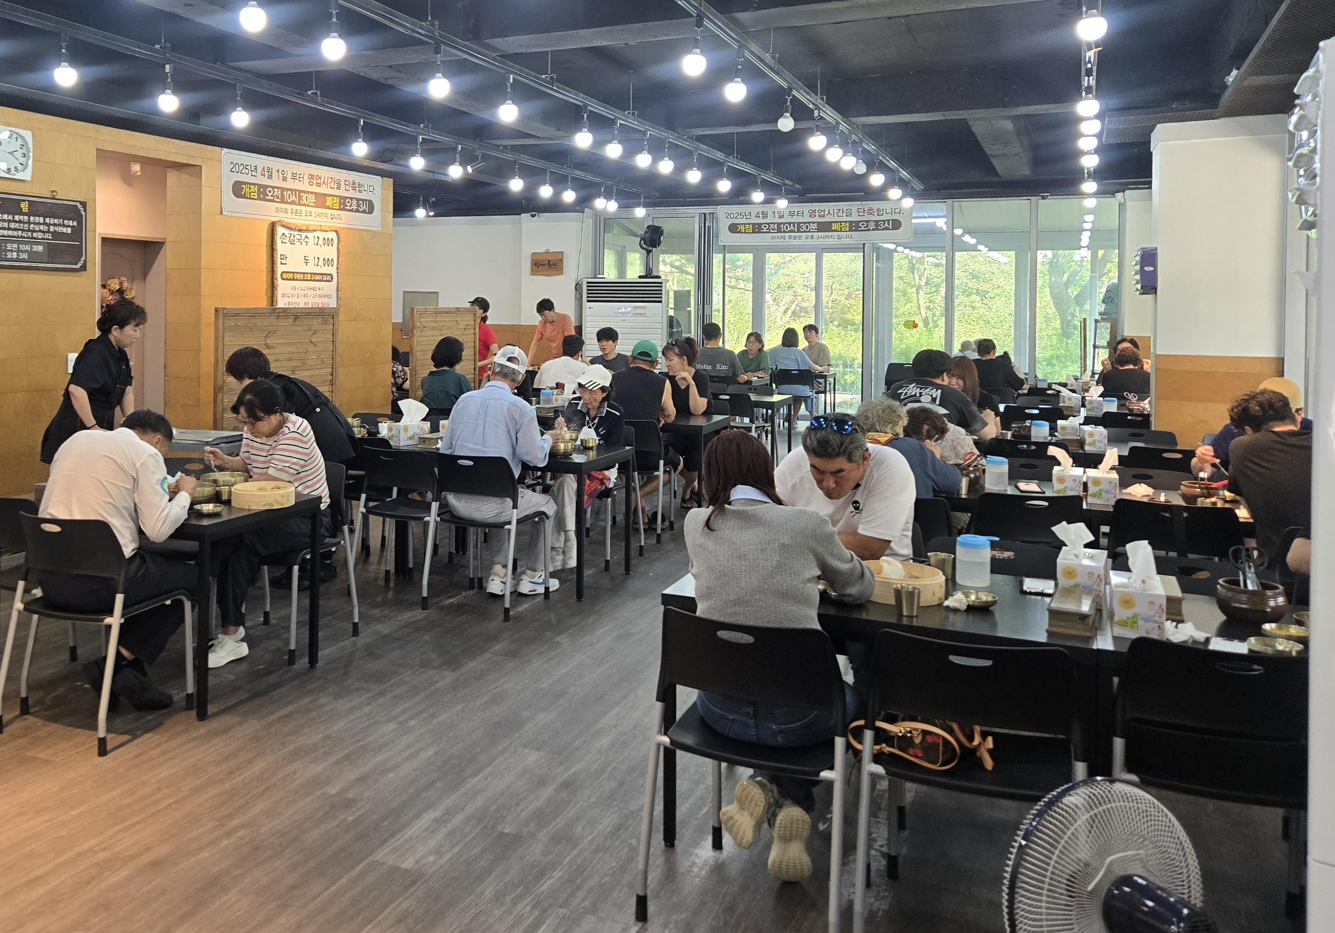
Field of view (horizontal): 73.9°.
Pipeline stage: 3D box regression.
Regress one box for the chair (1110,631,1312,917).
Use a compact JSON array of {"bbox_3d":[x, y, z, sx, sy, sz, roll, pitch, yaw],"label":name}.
[{"bbox_3d":[1.410,0.800,2.270,0.510,0.810,0.520,3,7,19],"label":"chair"}]

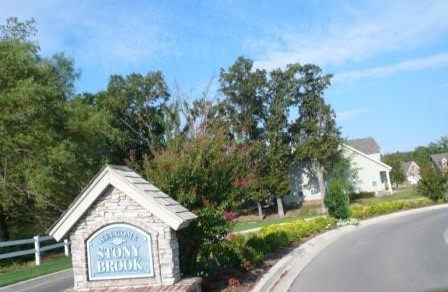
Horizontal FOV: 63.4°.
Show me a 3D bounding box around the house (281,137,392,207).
[{"bbox_3d":[12.902,3.225,46.727,10.800,7.200,11.500,-6,-8,-5],"label":"house"}]

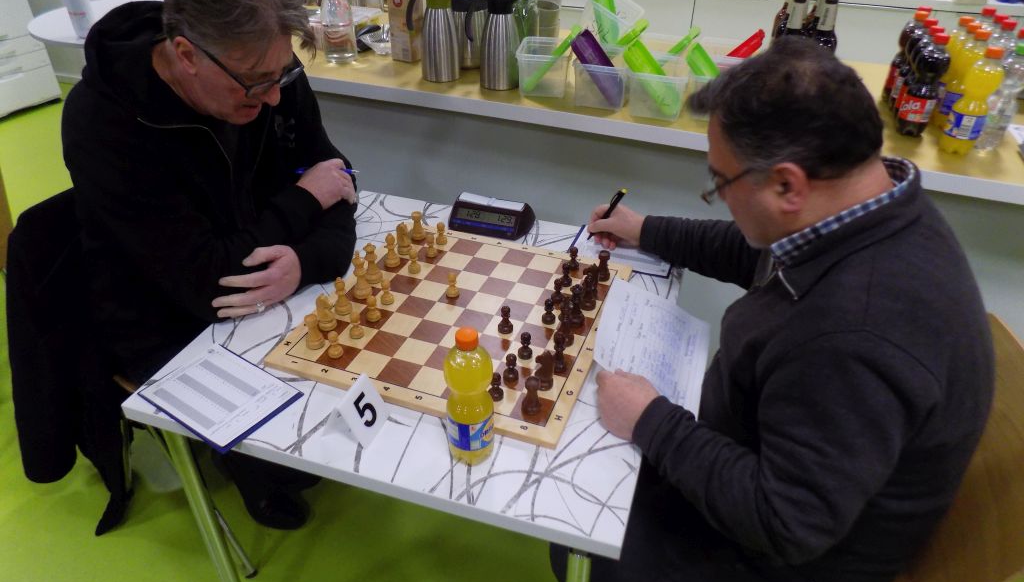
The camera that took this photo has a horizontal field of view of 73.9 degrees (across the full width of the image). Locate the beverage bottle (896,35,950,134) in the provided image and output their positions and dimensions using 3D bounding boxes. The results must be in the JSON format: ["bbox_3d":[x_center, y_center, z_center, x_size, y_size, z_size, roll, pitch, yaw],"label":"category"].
[{"bbox_3d":[0.952,-0.474,1.572,0.066,0.225,0.066,25,41,31],"label":"beverage bottle"}]

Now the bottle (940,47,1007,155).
[{"bbox_3d":[1.006,-0.412,1.482,0.066,0.225,0.066,22,40,28],"label":"bottle"}]

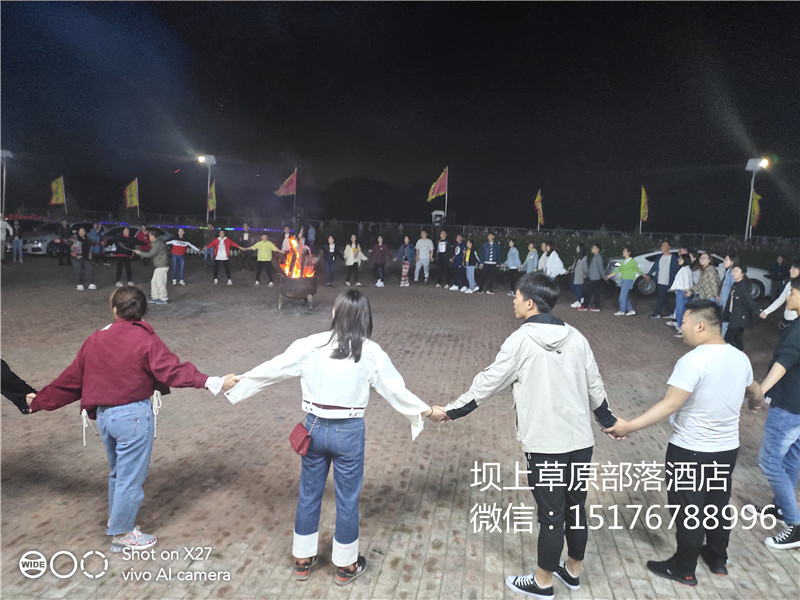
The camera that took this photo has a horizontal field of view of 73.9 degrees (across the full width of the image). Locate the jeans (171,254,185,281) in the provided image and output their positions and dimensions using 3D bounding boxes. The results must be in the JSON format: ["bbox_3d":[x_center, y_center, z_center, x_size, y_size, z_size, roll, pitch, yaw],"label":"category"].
[{"bbox_3d":[-6.724,-1.027,16.099,0.420,0.870,0.280,-2,9,-25],"label":"jeans"}]

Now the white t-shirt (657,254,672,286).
[{"bbox_3d":[6.177,-0.688,12.390,0.500,0.740,0.280,9,11,41],"label":"white t-shirt"}]

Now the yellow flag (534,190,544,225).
[{"bbox_3d":[8.658,-5.741,32.987,0.620,2.100,0.400,4,9,15],"label":"yellow flag"}]

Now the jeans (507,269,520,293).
[{"bbox_3d":[3.386,-0.652,15.856,0.340,0.860,0.390,-5,11,-41],"label":"jeans"}]

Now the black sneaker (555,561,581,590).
[{"bbox_3d":[0.936,1.570,3.144,0.100,0.115,0.280,-3,10,-30],"label":"black sneaker"}]

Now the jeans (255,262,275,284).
[{"bbox_3d":[-4.076,-0.864,16.107,0.530,0.820,0.280,0,8,-12],"label":"jeans"}]

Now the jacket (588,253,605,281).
[{"bbox_3d":[4.917,-0.838,13.300,0.360,0.680,0.440,-3,9,-25],"label":"jacket"}]

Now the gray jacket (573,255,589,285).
[{"bbox_3d":[4.602,-0.778,13.551,0.340,0.750,0.440,0,9,-12],"label":"gray jacket"}]

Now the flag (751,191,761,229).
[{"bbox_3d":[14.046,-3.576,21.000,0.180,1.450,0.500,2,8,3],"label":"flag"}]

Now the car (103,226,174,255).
[{"bbox_3d":[-12.884,-2.769,26.018,1.800,1.460,4.600,3,8,12],"label":"car"}]

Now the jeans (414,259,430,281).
[{"bbox_3d":[0.757,-0.994,17.884,0.500,0.830,0.300,2,8,0],"label":"jeans"}]

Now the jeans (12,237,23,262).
[{"bbox_3d":[-15.468,-2.067,21.494,0.410,0.870,0.270,-2,9,-27],"label":"jeans"}]

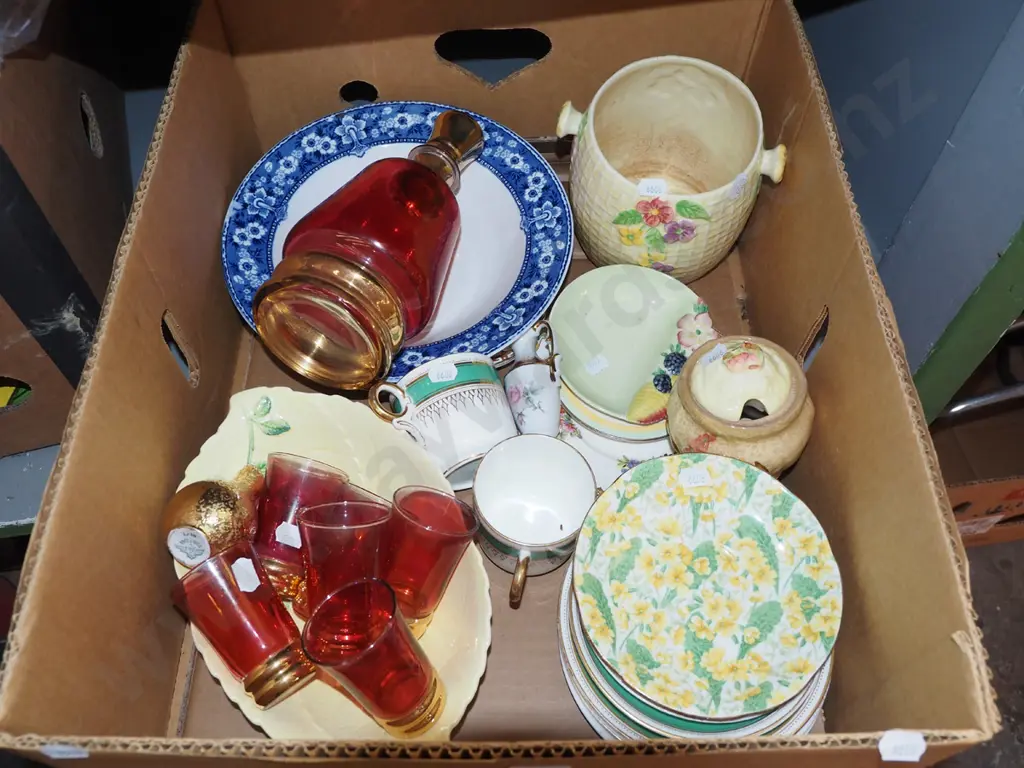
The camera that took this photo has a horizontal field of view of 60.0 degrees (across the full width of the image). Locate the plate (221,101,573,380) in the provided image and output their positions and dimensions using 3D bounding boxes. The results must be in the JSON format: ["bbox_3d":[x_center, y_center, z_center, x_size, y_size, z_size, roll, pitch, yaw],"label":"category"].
[{"bbox_3d":[-0.083,-0.108,0.655,0.253,0.026,0.253,0,60,0],"label":"plate"}]

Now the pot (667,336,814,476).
[{"bbox_3d":[0.158,0.015,0.614,0.100,0.092,0.100,-5,55,8],"label":"pot"}]

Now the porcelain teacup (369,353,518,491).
[{"bbox_3d":[-0.044,0.029,0.579,0.100,0.075,0.067,-8,63,-40],"label":"porcelain teacup"}]

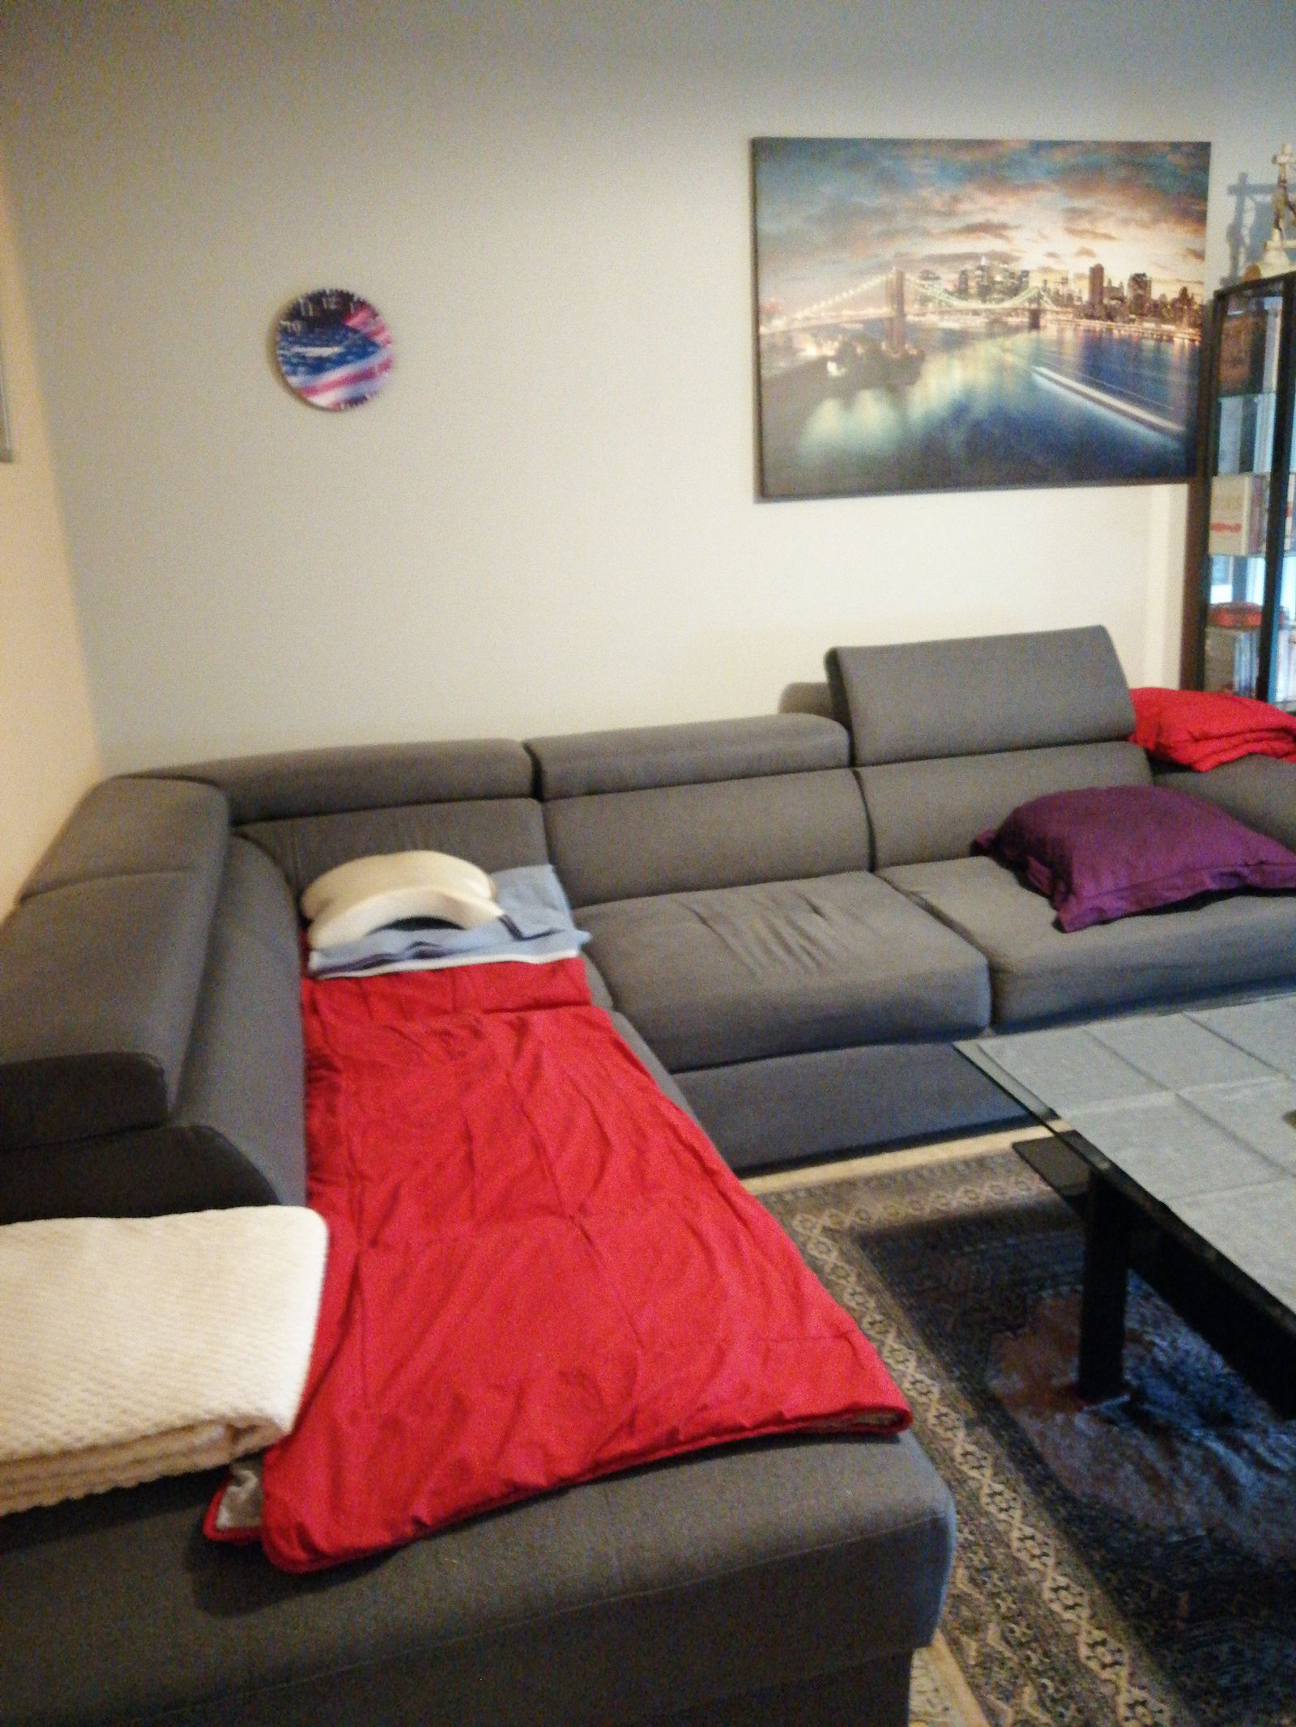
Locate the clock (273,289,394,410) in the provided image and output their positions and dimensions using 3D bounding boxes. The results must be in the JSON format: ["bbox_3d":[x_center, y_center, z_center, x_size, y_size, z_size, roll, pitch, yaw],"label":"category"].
[{"bbox_3d":[-0.702,-1.148,3.019,0.253,0.254,0.035,-6,15,-12],"label":"clock"}]

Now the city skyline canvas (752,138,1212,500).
[{"bbox_3d":[0.840,-1.352,3.351,1.195,0.802,0.035,-6,15,-12],"label":"city skyline canvas"}]

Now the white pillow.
[{"bbox_3d":[-0.500,0.052,2.741,0.395,0.125,0.280,-6,15,-12],"label":"white pillow"}]

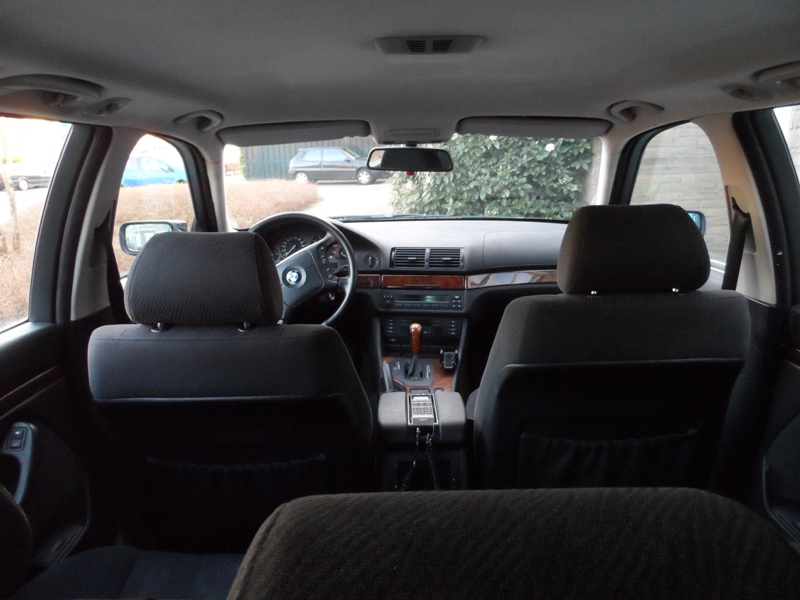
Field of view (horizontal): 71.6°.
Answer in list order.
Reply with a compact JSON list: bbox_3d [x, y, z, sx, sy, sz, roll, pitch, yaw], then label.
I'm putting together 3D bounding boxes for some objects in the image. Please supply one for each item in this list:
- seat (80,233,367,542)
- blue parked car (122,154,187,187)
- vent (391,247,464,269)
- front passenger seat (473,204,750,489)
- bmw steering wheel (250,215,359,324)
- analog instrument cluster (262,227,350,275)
[{"bbox_3d":[-0.317,0.247,1.366,0.530,0.920,0.820,-1,15,2],"label":"seat"},{"bbox_3d":[-8.786,-4.296,19.296,3.950,1.460,1.680,-1,15,3],"label":"blue parked car"},{"bbox_3d":[0.099,-0.149,1.975,0.260,0.085,0.060,0,0,5],"label":"vent"},{"bbox_3d":[0.434,0.193,1.411,0.530,0.920,0.820,-1,15,2],"label":"front passenger seat"},{"bbox_3d":[-0.333,-0.086,1.810,0.390,0.390,0.110,-1,-9,2],"label":"bmw steering wheel"},{"bbox_3d":[-0.337,-0.179,2.030,0.340,0.150,0.070,-1,-5,2],"label":"analog instrument cluster"}]

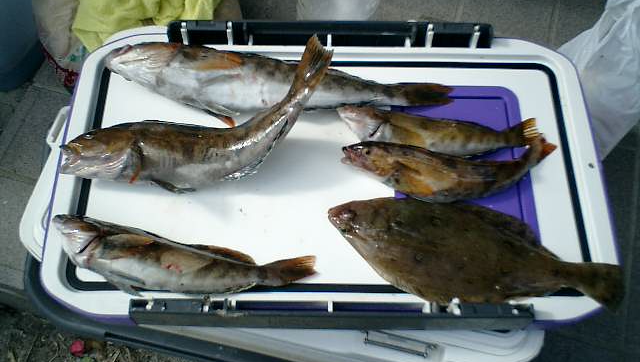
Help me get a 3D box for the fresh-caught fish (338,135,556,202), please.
[{"bbox_3d":[0.131,-0.011,0.681,0.220,0.045,0.068,-1,64,0],"label":"fresh-caught fish"}]

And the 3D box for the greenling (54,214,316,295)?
[{"bbox_3d":[-0.132,0.078,0.639,0.258,0.046,0.068,8,64,4],"label":"greenling"}]

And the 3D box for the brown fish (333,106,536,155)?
[{"bbox_3d":[0.122,-0.050,0.704,0.208,0.036,0.050,5,64,3],"label":"brown fish"}]

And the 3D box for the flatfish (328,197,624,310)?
[{"bbox_3d":[0.144,0.072,0.650,0.286,0.030,0.105,11,65,6],"label":"flatfish"}]

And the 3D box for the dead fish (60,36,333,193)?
[{"bbox_3d":[-0.118,-0.045,0.673,0.285,0.075,0.090,-17,80,3],"label":"dead fish"}]

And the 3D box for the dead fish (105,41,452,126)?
[{"bbox_3d":[-0.049,-0.093,0.712,0.372,0.060,0.087,8,64,4],"label":"dead fish"}]

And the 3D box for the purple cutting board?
[{"bbox_3d":[0.148,-0.013,0.709,0.140,0.010,0.197,1,64,1],"label":"purple cutting board"}]

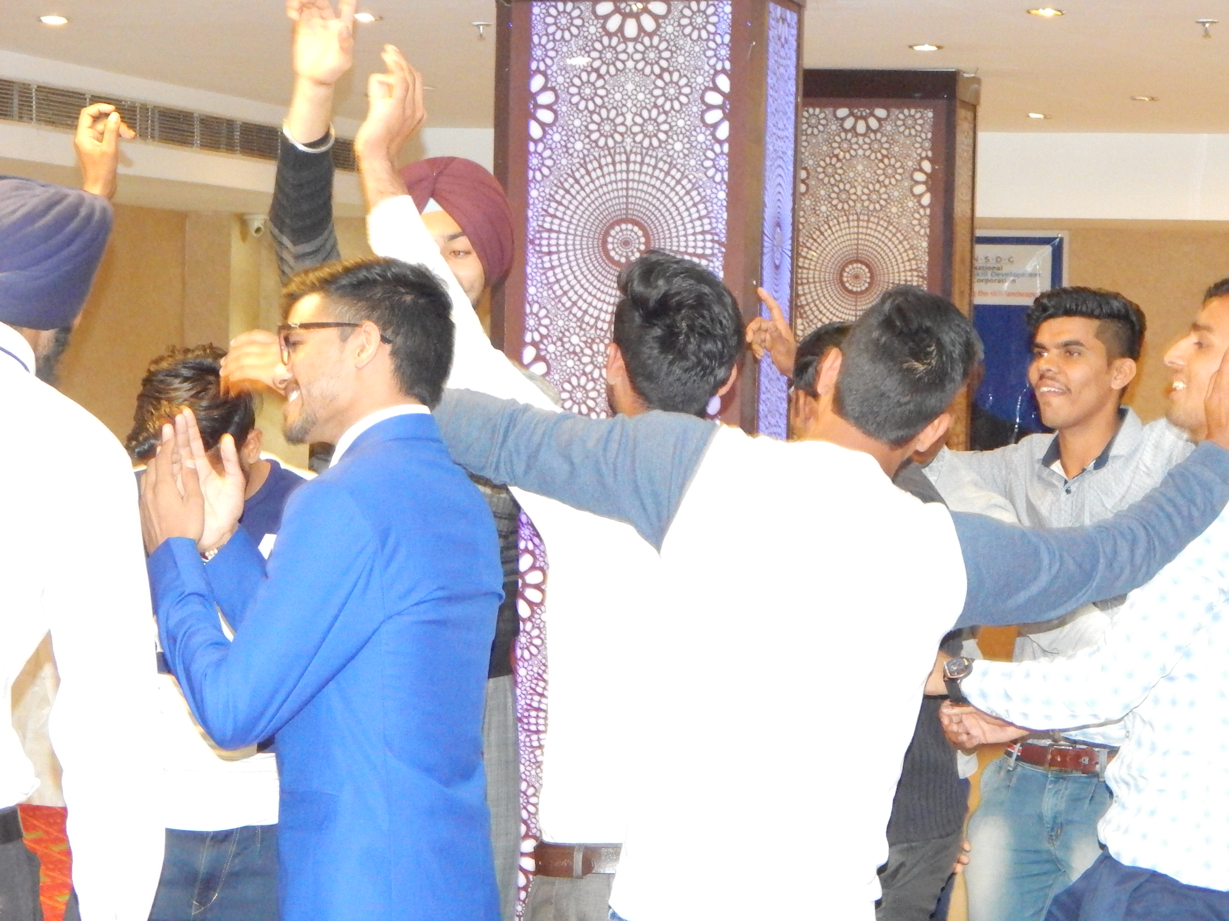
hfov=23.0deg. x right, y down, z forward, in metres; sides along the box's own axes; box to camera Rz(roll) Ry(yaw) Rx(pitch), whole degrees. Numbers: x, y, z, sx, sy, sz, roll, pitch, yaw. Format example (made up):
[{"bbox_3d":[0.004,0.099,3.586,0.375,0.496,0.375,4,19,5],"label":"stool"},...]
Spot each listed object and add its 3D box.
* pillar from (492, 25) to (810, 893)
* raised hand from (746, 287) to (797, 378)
[{"bbox_3d":[0.076,0.021,7.519,0.646,2.510,0.646,2,2,11],"label":"pillar"},{"bbox_3d":[0.257,-0.208,4.900,0.088,0.148,0.085,3,2,37],"label":"raised hand"}]

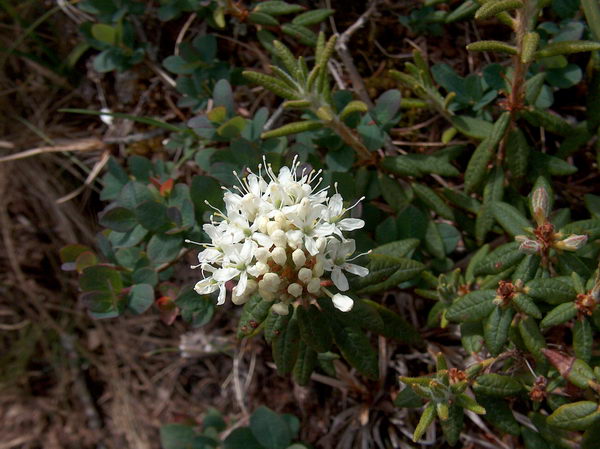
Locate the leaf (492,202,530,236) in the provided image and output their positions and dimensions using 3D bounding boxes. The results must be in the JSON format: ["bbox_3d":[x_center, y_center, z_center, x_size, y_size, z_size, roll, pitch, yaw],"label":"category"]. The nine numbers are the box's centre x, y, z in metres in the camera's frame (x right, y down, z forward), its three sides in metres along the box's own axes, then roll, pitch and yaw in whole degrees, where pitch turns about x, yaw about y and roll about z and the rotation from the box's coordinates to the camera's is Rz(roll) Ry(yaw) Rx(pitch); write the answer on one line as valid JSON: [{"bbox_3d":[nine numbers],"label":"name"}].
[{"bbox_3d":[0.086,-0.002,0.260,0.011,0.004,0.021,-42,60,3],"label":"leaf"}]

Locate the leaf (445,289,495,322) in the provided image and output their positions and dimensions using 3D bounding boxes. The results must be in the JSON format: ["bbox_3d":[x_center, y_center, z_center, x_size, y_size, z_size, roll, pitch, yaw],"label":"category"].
[{"bbox_3d":[0.074,0.035,0.275,0.024,0.004,0.011,-17,64,-16],"label":"leaf"}]

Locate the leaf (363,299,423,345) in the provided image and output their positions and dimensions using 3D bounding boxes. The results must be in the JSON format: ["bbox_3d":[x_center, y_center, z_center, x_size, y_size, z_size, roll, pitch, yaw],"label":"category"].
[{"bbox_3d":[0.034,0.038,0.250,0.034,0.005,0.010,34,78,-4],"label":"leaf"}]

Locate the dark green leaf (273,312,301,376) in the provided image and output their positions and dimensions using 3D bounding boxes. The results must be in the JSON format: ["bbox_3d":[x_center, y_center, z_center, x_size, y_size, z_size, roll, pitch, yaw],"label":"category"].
[{"bbox_3d":[-0.005,0.044,0.240,0.011,0.004,0.025,10,79,2],"label":"dark green leaf"}]

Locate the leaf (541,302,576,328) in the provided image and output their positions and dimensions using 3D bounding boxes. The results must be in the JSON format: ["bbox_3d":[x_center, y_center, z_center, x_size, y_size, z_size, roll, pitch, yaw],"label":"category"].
[{"bbox_3d":[0.111,0.039,0.275,0.018,0.005,0.007,-31,69,-6],"label":"leaf"}]

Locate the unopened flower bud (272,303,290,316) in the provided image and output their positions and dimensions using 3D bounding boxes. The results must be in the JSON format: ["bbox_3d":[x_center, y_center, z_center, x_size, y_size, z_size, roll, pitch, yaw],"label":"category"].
[{"bbox_3d":[-0.006,0.028,0.207,0.005,0.005,0.005,-13,27,0],"label":"unopened flower bud"}]

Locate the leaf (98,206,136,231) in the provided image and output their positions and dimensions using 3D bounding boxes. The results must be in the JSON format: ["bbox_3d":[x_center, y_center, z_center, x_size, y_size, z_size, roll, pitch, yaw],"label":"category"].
[{"bbox_3d":[-0.078,-0.002,0.275,0.016,0.004,0.011,2,78,-6],"label":"leaf"}]

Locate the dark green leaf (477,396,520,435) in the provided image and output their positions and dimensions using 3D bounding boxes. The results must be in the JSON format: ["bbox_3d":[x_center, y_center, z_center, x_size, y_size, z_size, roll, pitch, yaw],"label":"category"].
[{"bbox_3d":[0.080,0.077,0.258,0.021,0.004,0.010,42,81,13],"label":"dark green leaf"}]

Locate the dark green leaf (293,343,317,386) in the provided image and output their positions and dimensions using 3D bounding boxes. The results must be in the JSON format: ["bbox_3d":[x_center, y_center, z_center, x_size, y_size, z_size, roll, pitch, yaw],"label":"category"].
[{"bbox_3d":[0.001,0.053,0.250,0.009,0.004,0.024,7,79,1],"label":"dark green leaf"}]

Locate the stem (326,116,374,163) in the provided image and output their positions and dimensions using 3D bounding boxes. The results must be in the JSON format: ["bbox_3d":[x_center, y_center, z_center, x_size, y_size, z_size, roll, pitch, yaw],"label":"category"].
[{"bbox_3d":[0.024,-0.041,0.305,0.005,0.031,0.005,-49,21,0],"label":"stem"}]

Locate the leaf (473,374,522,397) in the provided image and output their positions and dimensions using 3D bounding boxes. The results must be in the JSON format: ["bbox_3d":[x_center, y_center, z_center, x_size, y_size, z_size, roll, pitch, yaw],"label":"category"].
[{"bbox_3d":[0.085,0.069,0.275,0.022,0.005,0.009,4,63,-1],"label":"leaf"}]

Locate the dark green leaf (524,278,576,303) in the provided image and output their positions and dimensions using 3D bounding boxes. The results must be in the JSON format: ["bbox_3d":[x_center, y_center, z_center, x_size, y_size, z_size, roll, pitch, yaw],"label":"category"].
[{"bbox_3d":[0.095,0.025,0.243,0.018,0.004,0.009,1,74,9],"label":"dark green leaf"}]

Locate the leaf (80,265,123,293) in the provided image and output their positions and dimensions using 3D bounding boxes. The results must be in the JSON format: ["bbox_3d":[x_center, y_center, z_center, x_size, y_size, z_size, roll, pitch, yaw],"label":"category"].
[{"bbox_3d":[-0.088,0.025,0.285,0.020,0.004,0.013,12,68,11],"label":"leaf"}]

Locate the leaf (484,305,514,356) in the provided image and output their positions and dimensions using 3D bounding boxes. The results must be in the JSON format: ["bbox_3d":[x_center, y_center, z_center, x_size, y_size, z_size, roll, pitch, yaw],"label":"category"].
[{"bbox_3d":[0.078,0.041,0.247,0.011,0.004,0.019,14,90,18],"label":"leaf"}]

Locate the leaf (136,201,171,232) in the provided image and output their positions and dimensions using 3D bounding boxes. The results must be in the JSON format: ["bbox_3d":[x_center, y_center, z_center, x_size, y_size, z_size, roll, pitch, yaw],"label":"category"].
[{"bbox_3d":[-0.065,-0.004,0.285,0.016,0.004,0.014,23,68,10],"label":"leaf"}]

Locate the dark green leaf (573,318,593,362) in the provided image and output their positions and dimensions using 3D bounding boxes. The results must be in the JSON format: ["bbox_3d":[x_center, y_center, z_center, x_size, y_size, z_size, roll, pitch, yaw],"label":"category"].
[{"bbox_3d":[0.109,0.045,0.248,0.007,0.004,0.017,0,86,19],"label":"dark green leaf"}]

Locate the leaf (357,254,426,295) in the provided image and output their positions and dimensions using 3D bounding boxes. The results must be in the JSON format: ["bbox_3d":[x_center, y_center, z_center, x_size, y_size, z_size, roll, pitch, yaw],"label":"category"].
[{"bbox_3d":[0.033,0.019,0.245,0.030,0.005,0.012,-16,59,-14],"label":"leaf"}]

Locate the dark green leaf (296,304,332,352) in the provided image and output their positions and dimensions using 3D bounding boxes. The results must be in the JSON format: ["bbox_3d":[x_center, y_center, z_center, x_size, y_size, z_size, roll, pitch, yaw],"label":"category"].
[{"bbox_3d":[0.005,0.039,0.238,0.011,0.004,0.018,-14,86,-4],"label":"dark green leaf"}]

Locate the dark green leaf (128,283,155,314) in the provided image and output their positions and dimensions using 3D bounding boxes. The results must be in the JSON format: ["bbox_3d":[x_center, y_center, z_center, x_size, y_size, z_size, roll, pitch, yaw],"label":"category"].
[{"bbox_3d":[-0.073,0.034,0.295,0.012,0.003,0.015,-14,68,-9],"label":"dark green leaf"}]

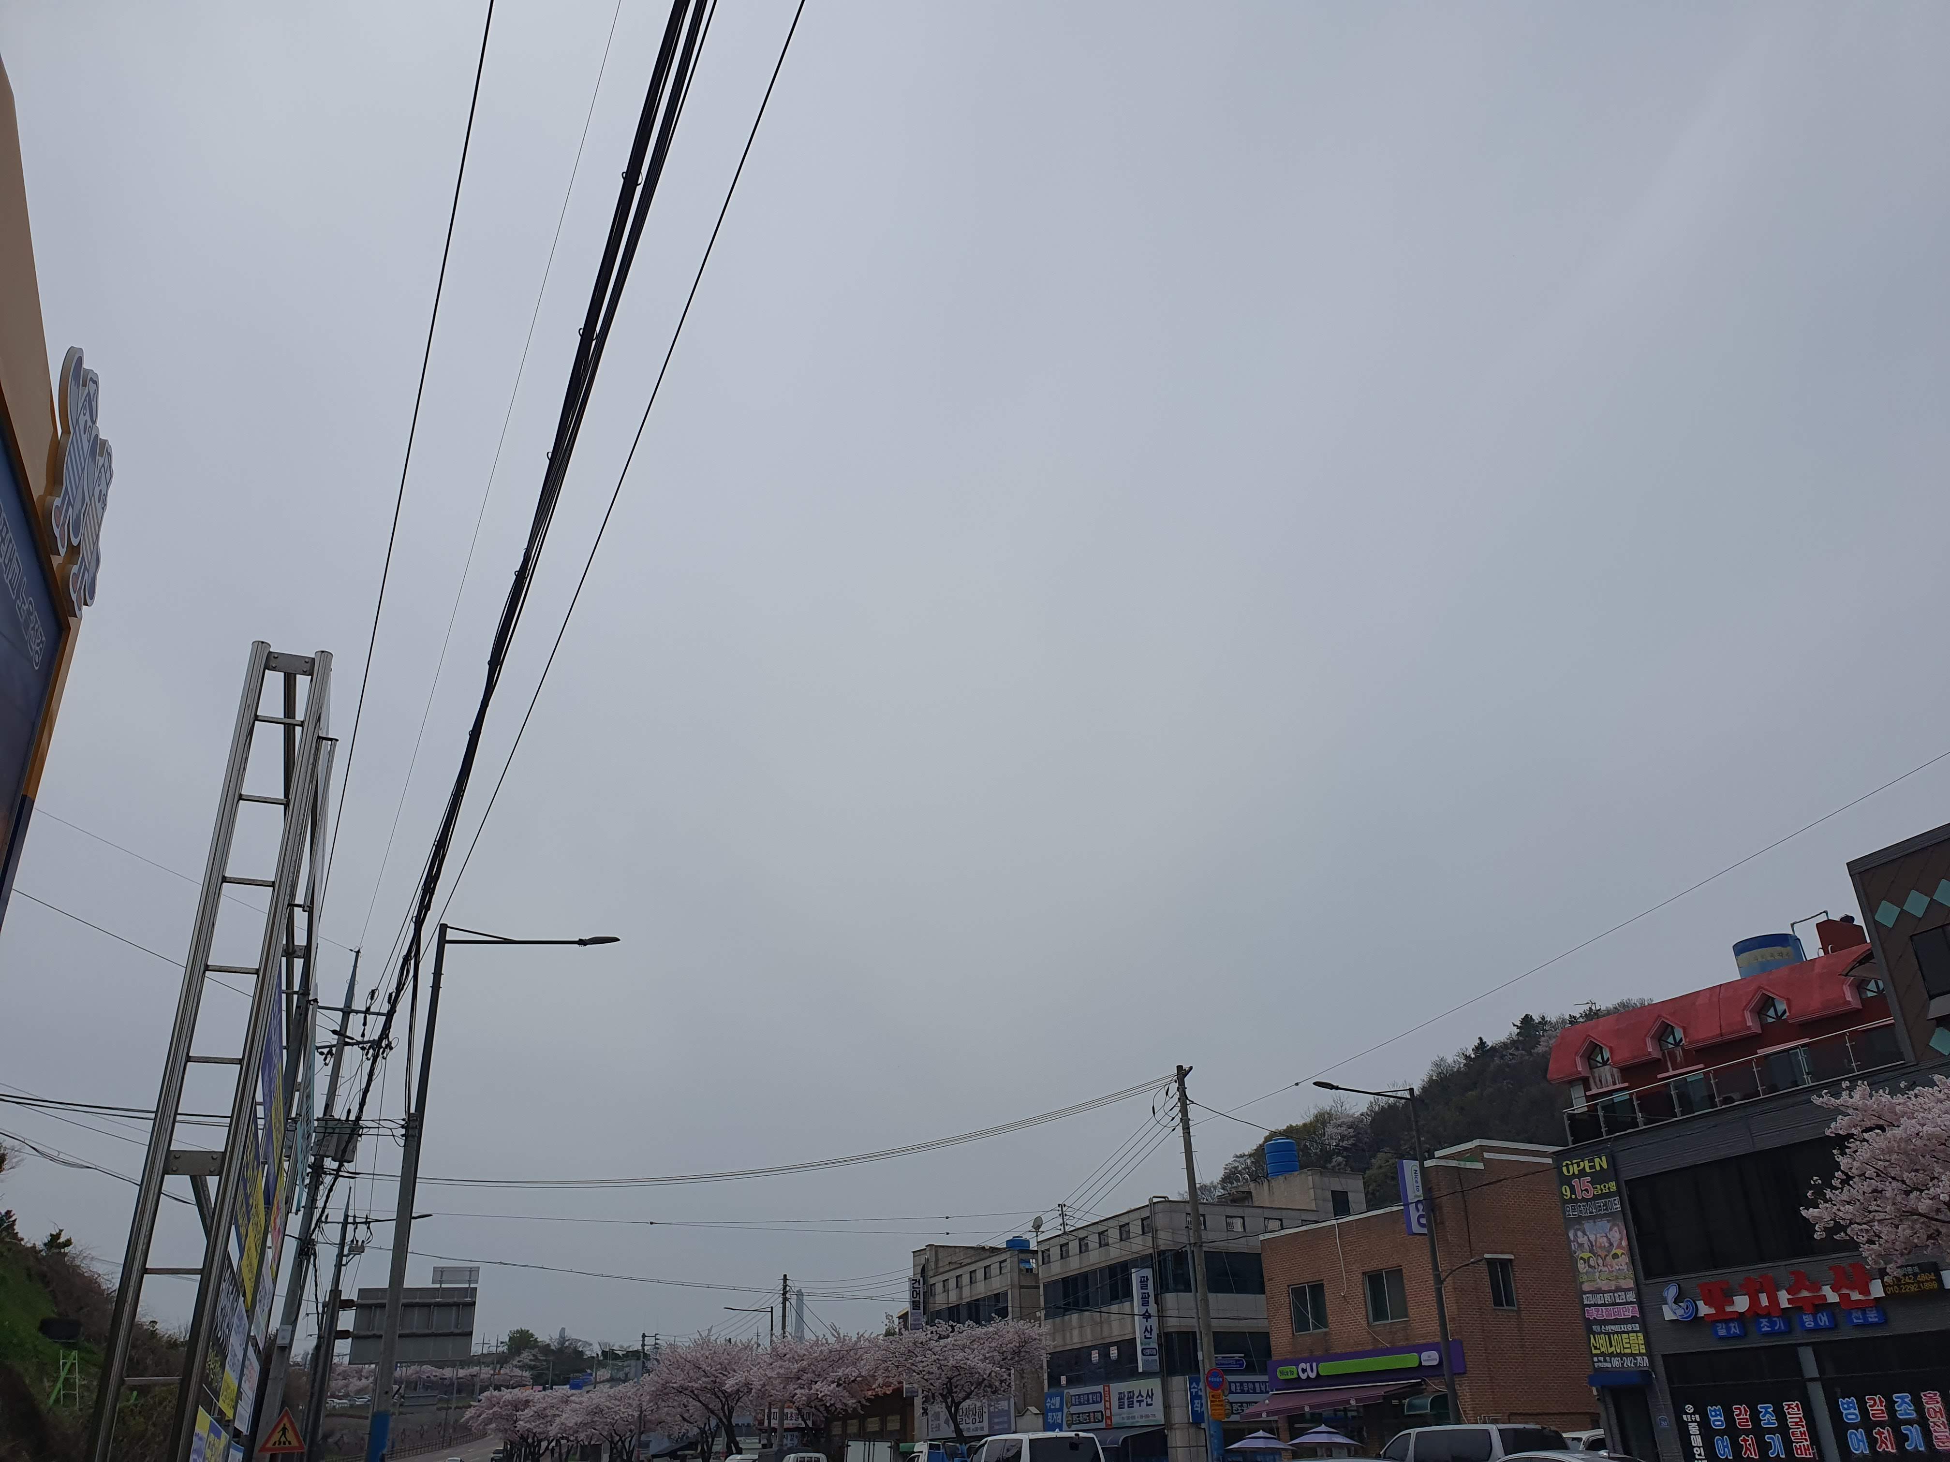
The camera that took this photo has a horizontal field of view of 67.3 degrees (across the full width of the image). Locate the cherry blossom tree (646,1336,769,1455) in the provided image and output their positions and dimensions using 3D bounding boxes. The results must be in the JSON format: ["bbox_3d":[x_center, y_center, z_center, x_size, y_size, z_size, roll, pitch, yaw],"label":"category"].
[{"bbox_3d":[-15.627,40.306,86.867,7.400,8.000,7.400,8,-28,-19],"label":"cherry blossom tree"}]

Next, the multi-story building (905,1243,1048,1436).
[{"bbox_3d":[4.348,33.840,79.513,11.000,12.200,14.700,8,-28,-19],"label":"multi-story building"}]

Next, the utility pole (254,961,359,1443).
[{"bbox_3d":[-16.035,12.004,35.591,0.500,13.720,0.500,8,-28,-19],"label":"utility pole"}]

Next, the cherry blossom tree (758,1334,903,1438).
[{"bbox_3d":[-7.932,36.806,79.568,8.000,7.500,8.000,8,-28,-19],"label":"cherry blossom tree"}]

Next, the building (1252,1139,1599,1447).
[{"bbox_3d":[16.000,18.715,46.090,9.500,9.400,9.600,8,-28,-19],"label":"building"}]

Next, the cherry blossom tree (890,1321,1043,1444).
[{"bbox_3d":[-0.349,30.470,66.362,7.100,6.900,7.100,-1,-26,-1],"label":"cherry blossom tree"}]

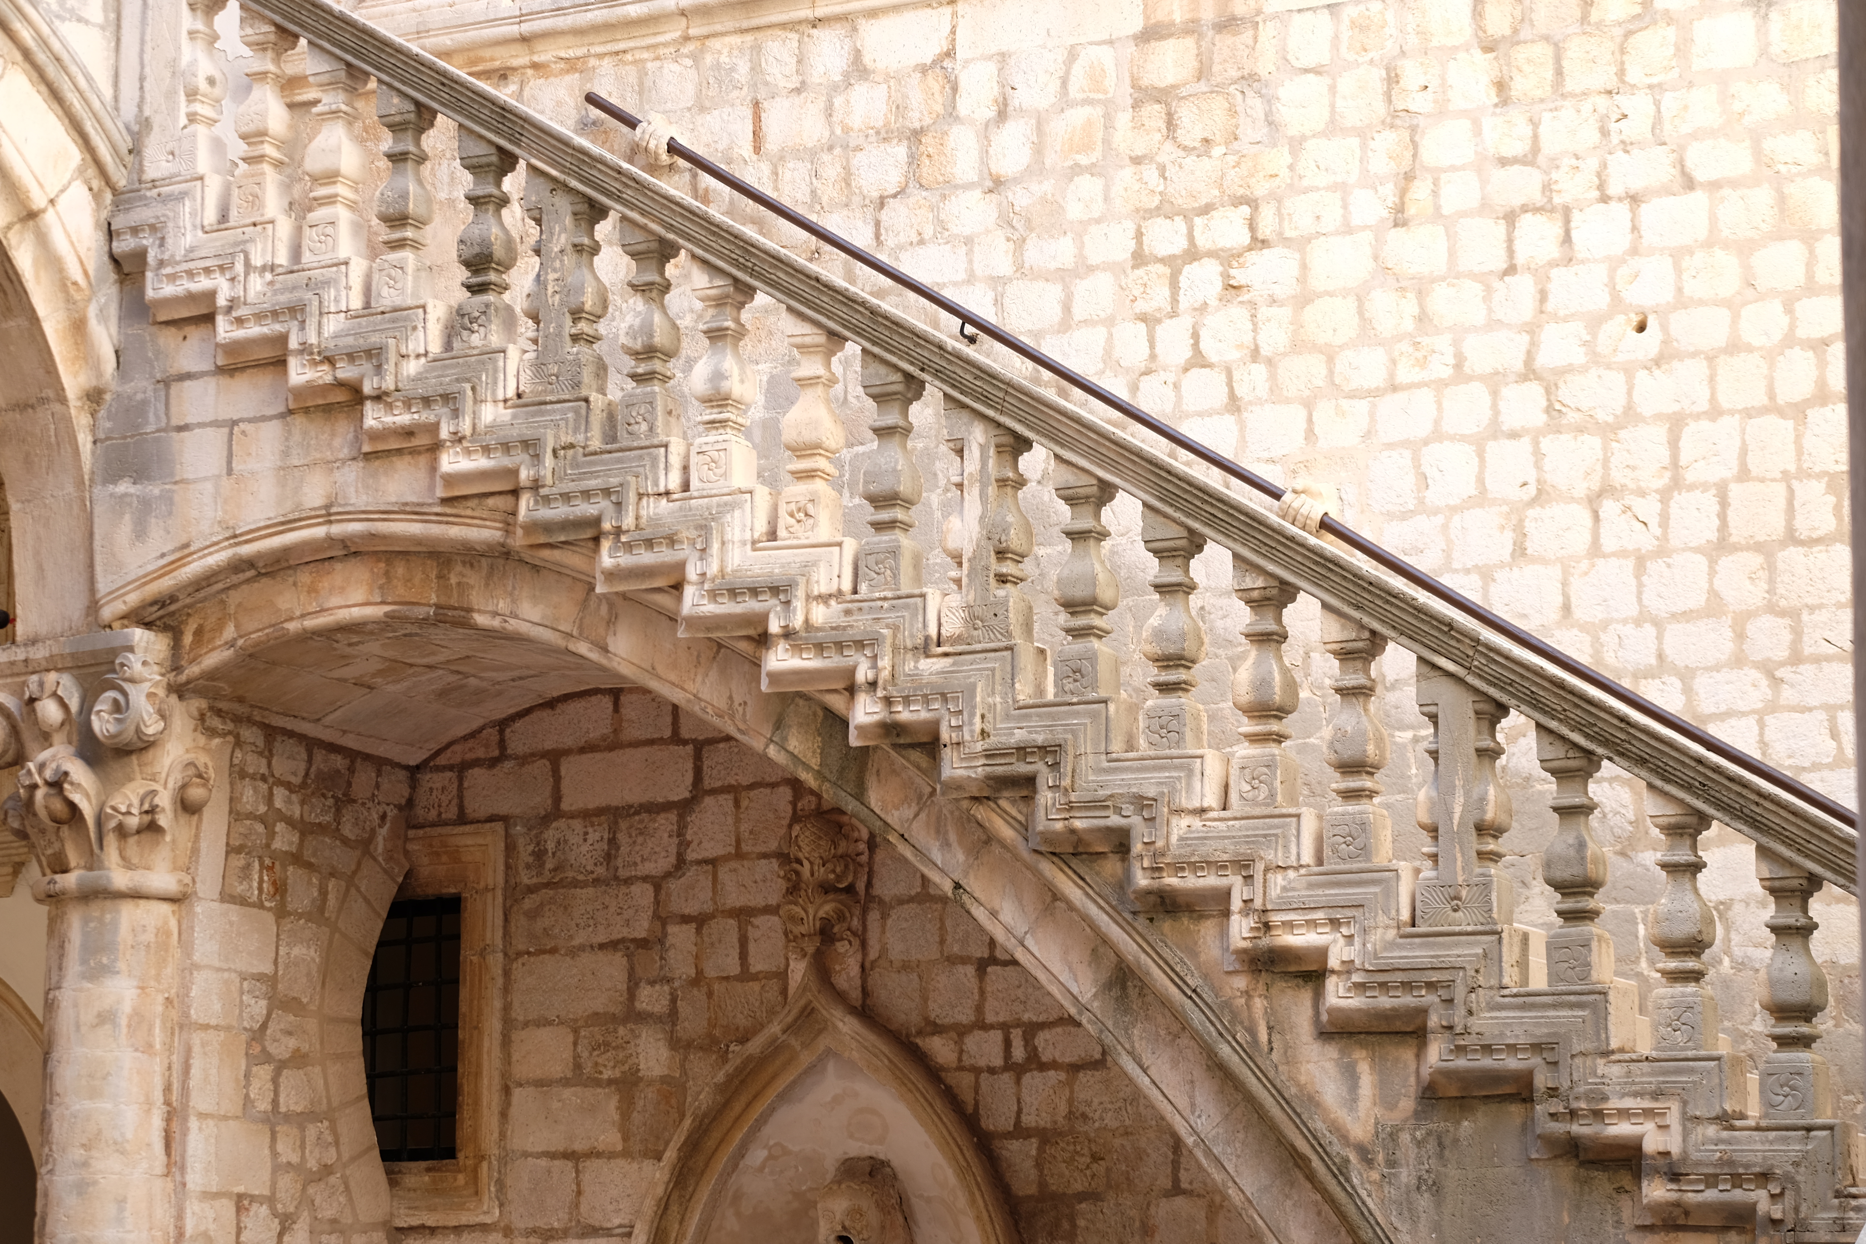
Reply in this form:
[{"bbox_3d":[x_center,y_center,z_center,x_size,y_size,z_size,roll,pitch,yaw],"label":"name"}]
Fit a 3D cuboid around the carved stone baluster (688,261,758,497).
[{"bbox_3d":[-0.655,-0.760,12.721,0.157,0.739,0.157,-4,-10,26],"label":"carved stone baluster"}]

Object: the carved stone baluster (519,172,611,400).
[{"bbox_3d":[-1.181,-1.081,13.028,0.235,0.756,0.155,-4,-10,26],"label":"carved stone baluster"}]

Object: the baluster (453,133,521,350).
[{"bbox_3d":[-1.449,-1.234,13.189,0.157,0.731,0.157,-4,-10,26],"label":"baluster"}]

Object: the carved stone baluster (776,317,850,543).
[{"bbox_3d":[-0.360,-0.582,12.063,0.146,0.710,0.143,-5,-10,29],"label":"carved stone baluster"}]

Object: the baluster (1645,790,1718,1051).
[{"bbox_3d":[2.047,0.821,11.111,0.157,0.716,0.157,-4,-10,26],"label":"baluster"}]

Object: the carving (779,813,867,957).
[{"bbox_3d":[-0.373,0.898,13.794,0.270,0.488,0.180,-4,-10,26],"label":"carving"}]

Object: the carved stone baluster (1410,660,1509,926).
[{"bbox_3d":[1.426,0.469,10.876,0.225,0.720,0.143,-5,-10,29],"label":"carved stone baluster"}]

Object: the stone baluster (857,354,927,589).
[{"bbox_3d":[-0.127,-0.454,12.403,0.157,0.750,0.157,-4,-10,26],"label":"stone baluster"}]

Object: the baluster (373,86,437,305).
[{"bbox_3d":[-1.681,-1.340,12.938,0.146,0.710,0.143,-5,-10,29],"label":"baluster"}]

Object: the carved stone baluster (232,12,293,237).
[{"bbox_3d":[-2.194,-1.648,13.280,0.146,0.710,0.143,-5,-10,29],"label":"carved stone baluster"}]

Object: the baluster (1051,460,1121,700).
[{"bbox_3d":[0.440,-0.124,11.534,0.146,0.710,0.143,-5,-10,29],"label":"baluster"}]

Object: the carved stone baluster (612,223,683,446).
[{"bbox_3d":[-0.857,-0.883,12.394,0.146,0.710,0.143,-5,-10,29],"label":"carved stone baluster"}]

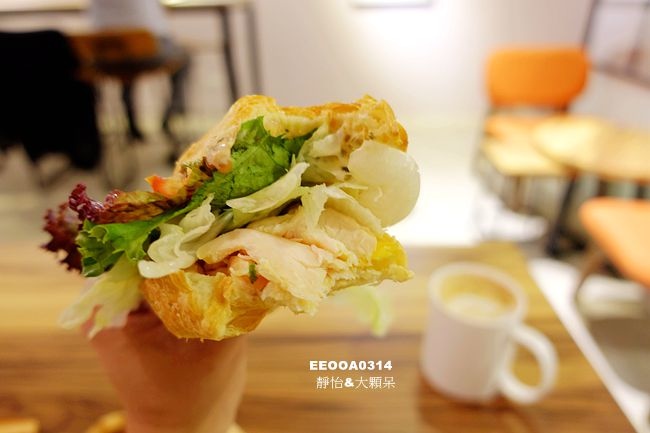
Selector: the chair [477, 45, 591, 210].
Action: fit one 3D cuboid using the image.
[{"bbox_3d":[0.969,-0.345,1.991,0.480,0.710,0.560,4,32,10],"label":"chair"}]

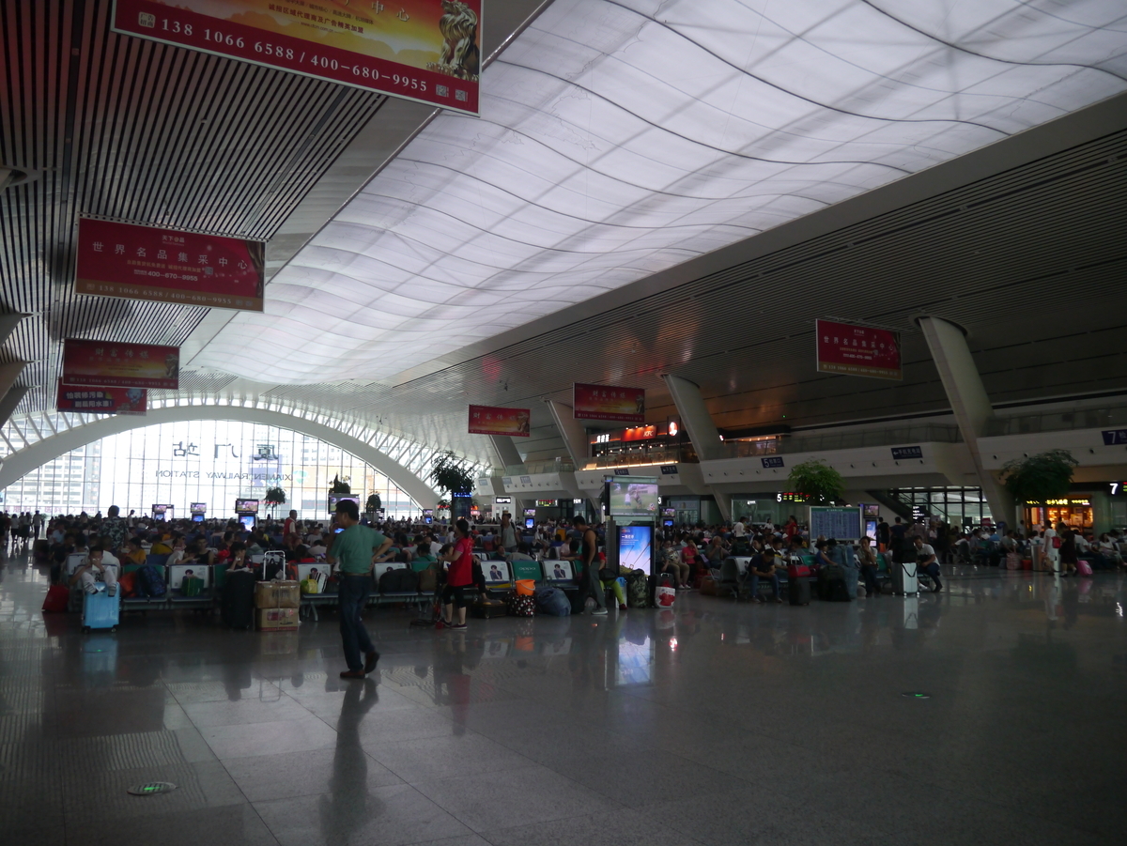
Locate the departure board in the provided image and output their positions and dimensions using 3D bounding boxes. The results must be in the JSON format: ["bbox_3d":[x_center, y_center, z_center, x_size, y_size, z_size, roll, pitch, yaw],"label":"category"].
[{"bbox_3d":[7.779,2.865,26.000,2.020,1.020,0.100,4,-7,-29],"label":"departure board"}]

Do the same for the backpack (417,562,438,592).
[{"bbox_3d":[-2.166,2.475,14.656,0.310,0.460,0.220,4,-7,-29],"label":"backpack"}]

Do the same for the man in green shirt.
[{"bbox_3d":[-2.019,1.650,9.166,0.440,1.720,0.530,-5,-8,42],"label":"man in green shirt"}]

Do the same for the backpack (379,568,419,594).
[{"bbox_3d":[-2.552,2.451,14.206,0.560,0.370,0.340,4,-7,-29],"label":"backpack"}]

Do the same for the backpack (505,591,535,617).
[{"bbox_3d":[-0.704,2.941,14.965,0.420,0.420,0.260,4,-7,-29],"label":"backpack"}]

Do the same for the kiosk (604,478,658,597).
[{"bbox_3d":[1.246,2.152,16.743,1.020,2.310,0.330,4,-7,-29],"label":"kiosk"}]

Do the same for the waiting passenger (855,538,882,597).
[{"bbox_3d":[6.444,3.056,19.451,0.500,1.220,0.680,1,-6,-5],"label":"waiting passenger"}]

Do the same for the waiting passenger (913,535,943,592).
[{"bbox_3d":[8.437,3.249,21.121,0.520,1.240,0.750,-4,-8,40],"label":"waiting passenger"}]

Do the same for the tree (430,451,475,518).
[{"bbox_3d":[-3.301,2.588,26.935,1.400,3.500,1.400,4,-7,-29],"label":"tree"}]

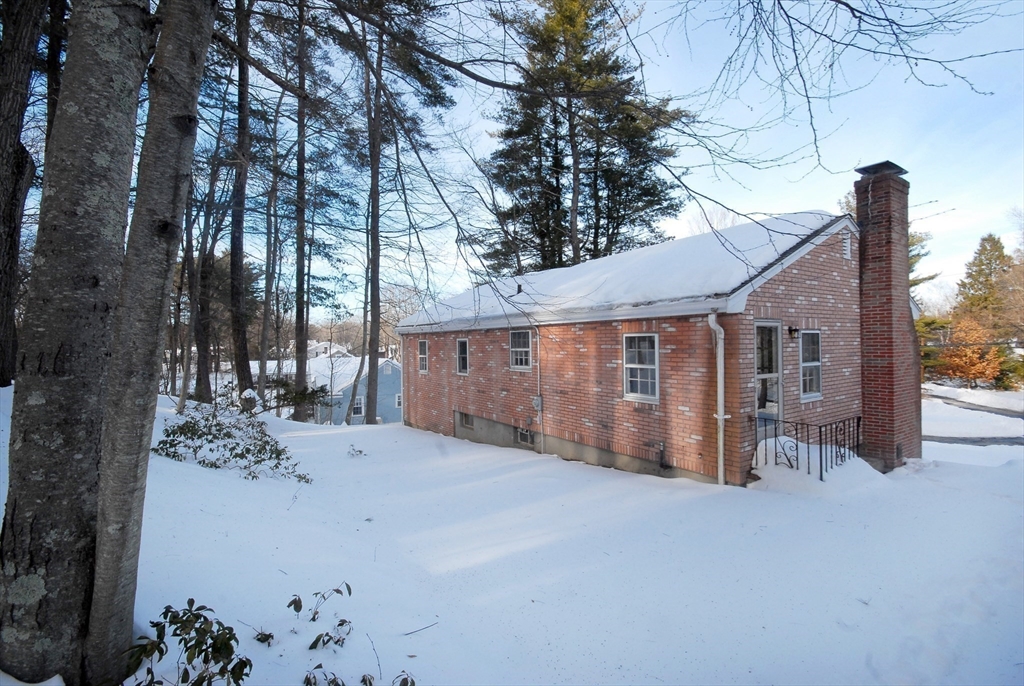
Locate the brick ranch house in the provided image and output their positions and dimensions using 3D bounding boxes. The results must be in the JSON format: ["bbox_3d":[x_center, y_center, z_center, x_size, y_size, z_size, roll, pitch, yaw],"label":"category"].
[{"bbox_3d":[2.594,-0.516,13.029,8.000,6.150,13.450,-1,0,-35],"label":"brick ranch house"}]

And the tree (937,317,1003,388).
[{"bbox_3d":[23.020,0.453,21.500,2.400,3.500,2.400,-1,0,-43],"label":"tree"}]

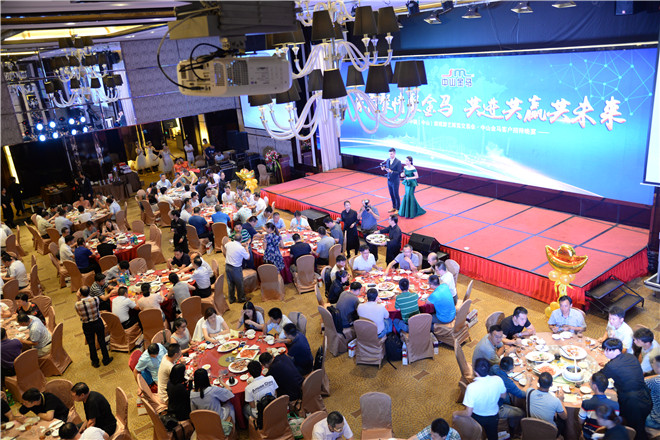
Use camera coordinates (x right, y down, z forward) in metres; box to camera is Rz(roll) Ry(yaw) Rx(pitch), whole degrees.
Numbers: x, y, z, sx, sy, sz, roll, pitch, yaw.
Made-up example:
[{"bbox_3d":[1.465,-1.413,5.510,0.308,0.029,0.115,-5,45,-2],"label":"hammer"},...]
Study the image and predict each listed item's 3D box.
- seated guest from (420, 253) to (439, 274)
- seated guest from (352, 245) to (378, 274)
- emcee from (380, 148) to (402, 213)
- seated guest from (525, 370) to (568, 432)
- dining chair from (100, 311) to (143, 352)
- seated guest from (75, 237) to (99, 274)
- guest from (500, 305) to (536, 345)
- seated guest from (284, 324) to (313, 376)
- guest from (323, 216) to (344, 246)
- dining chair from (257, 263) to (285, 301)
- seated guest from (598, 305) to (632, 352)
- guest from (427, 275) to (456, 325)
[{"bbox_3d":[2.196,1.290,10.930,0.800,1.250,0.520,-13,20,-22],"label":"seated guest"},{"bbox_3d":[0.847,1.158,11.384,0.580,1.270,0.750,-12,20,-19],"label":"seated guest"},{"bbox_3d":[1.785,-1.105,14.914,0.560,1.900,0.460,9,23,36],"label":"emcee"},{"bbox_3d":[2.901,2.553,6.928,0.560,1.280,0.800,6,21,30],"label":"seated guest"},{"bbox_3d":[-4.277,2.164,10.564,0.460,0.950,0.600,-1,19,13],"label":"dining chair"},{"bbox_3d":[-6.356,1.105,13.508,0.520,1.280,0.780,13,26,43],"label":"seated guest"},{"bbox_3d":[3.139,2.051,8.524,0.520,1.220,0.750,-12,19,-18],"label":"guest"},{"bbox_3d":[-0.587,2.377,8.520,0.800,1.250,0.500,-2,19,10],"label":"seated guest"},{"bbox_3d":[0.080,0.597,13.263,0.770,1.270,0.520,-4,19,4],"label":"guest"},{"bbox_3d":[-1.411,1.370,12.250,0.460,0.950,0.570,-3,18,5],"label":"dining chair"},{"bbox_3d":[4.501,2.012,8.205,0.750,1.260,0.500,-19,23,-36],"label":"seated guest"},{"bbox_3d":[1.954,1.666,9.635,0.800,1.230,0.550,11,25,40],"label":"guest"}]

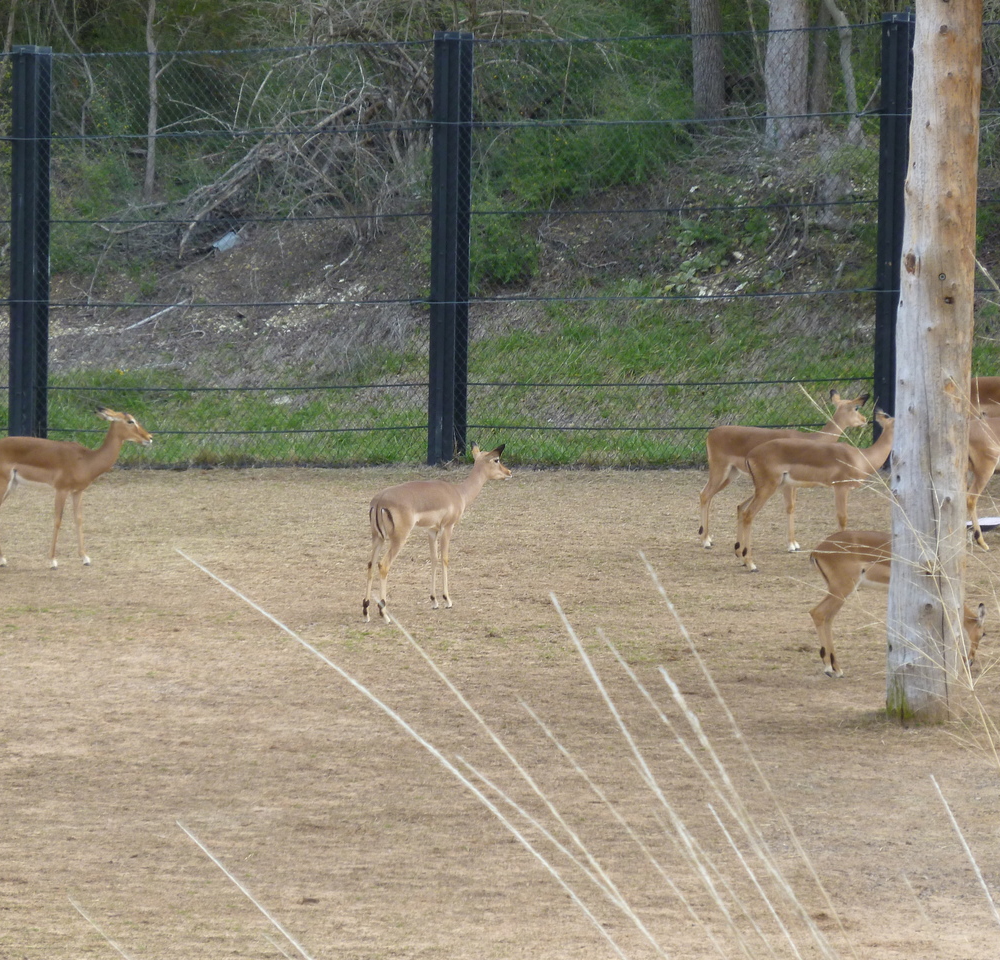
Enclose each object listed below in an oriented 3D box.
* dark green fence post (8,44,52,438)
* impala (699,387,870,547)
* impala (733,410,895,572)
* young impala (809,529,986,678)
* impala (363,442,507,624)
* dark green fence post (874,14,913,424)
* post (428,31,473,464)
[{"bbox_3d":[-3.433,-1.634,59.479,0.200,3.085,0.200,4,6,31],"label":"dark green fence post"},{"bbox_3d":[1.797,-0.065,51.554,1.070,1.010,0.320,1,5,6],"label":"impala"},{"bbox_3d":[2.038,0.064,50.286,1.170,1.000,0.300,1,5,-2],"label":"impala"},{"bbox_3d":[2.224,0.690,45.487,0.980,0.830,0.270,1,5,0],"label":"young impala"},{"bbox_3d":[-0.383,0.322,49.625,1.000,1.050,0.340,-4,7,-44],"label":"impala"},{"bbox_3d":[2.685,-1.631,55.515,0.200,3.105,0.200,4,6,31],"label":"dark green fence post"},{"bbox_3d":[-0.350,-1.636,57.482,0.200,3.067,0.200,4,6,31],"label":"post"}]

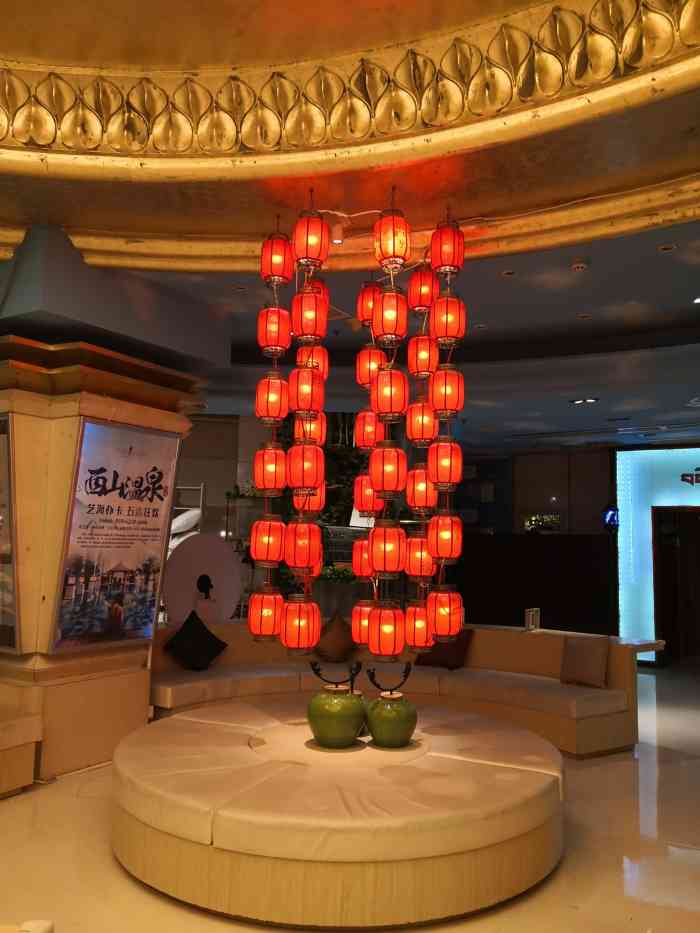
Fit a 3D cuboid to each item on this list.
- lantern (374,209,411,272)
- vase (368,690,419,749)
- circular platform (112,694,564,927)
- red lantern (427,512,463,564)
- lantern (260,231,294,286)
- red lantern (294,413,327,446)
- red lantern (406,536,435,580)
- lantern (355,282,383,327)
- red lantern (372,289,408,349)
[{"bbox_3d":[0.232,-1.231,3.965,0.200,0.295,0.200,1,-6,0],"label":"lantern"},{"bbox_3d":[0.247,1.449,4.171,0.288,0.277,0.288,1,-6,0],"label":"vase"},{"bbox_3d":[-0.064,1.763,4.167,2.510,0.400,2.510,1,-6,0],"label":"circular platform"},{"bbox_3d":[0.537,0.404,4.115,0.200,0.295,0.200,1,-6,0],"label":"red lantern"},{"bbox_3d":[-0.440,-1.262,4.416,0.200,0.295,0.200,1,-6,0],"label":"lantern"},{"bbox_3d":[-0.254,-0.238,4.738,0.200,0.295,0.200,1,-6,0],"label":"red lantern"},{"bbox_3d":[0.441,0.569,4.549,0.200,0.295,0.200,1,-6,0],"label":"red lantern"},{"bbox_3d":[0.136,-1.111,4.962,0.200,0.295,0.200,1,-6,0],"label":"lantern"},{"bbox_3d":[0.217,-0.800,3.922,0.200,0.295,0.200,1,-6,0],"label":"red lantern"}]

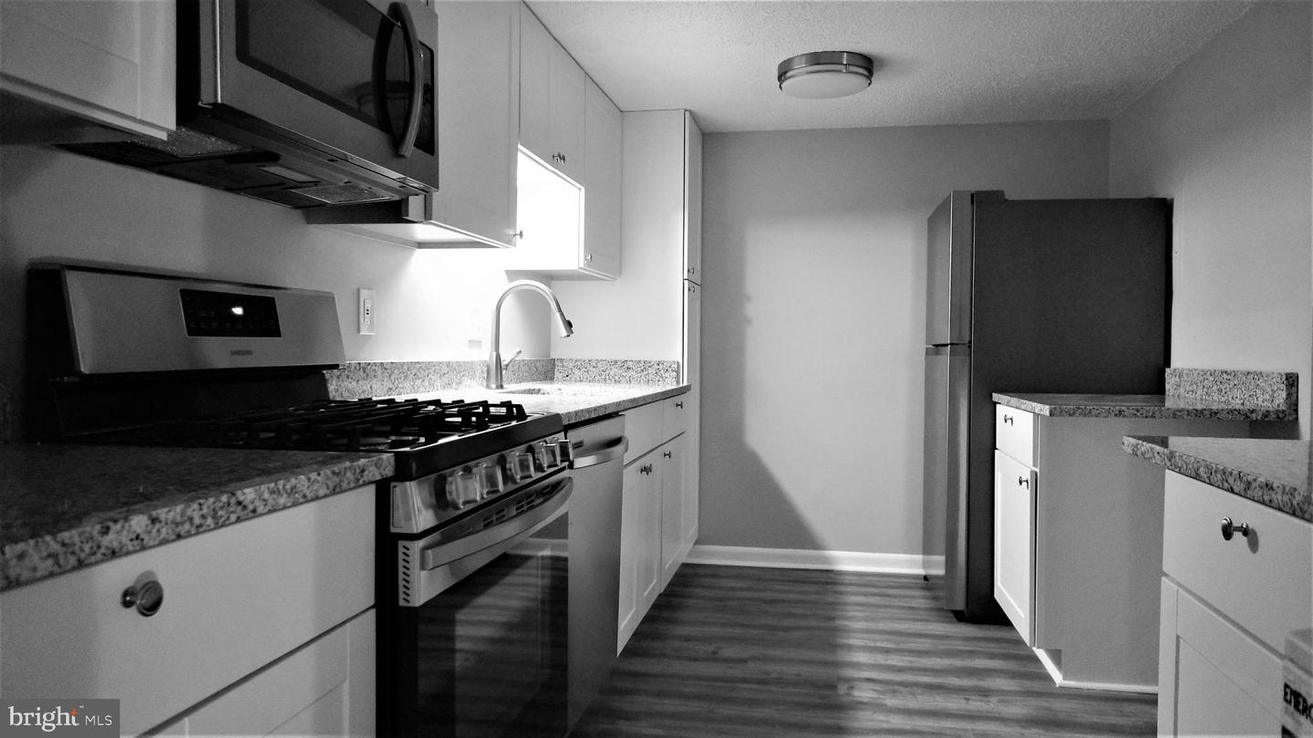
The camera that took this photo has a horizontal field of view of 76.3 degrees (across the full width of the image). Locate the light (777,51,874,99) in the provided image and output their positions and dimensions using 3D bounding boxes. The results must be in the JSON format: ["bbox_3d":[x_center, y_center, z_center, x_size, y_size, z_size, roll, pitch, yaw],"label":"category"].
[{"bbox_3d":[0.646,-1.113,3.204,0.357,0.078,0.357,1,1,11],"label":"light"}]

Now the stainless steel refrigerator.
[{"bbox_3d":[1.611,0.153,3.590,0.784,1.707,0.717,1,1,11],"label":"stainless steel refrigerator"}]

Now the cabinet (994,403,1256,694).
[{"bbox_3d":[1.572,0.576,2.921,0.620,0.887,0.571,1,1,11],"label":"cabinet"}]

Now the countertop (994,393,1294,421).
[{"bbox_3d":[1.537,0.119,2.769,0.640,0.031,0.815,1,1,11],"label":"countertop"}]

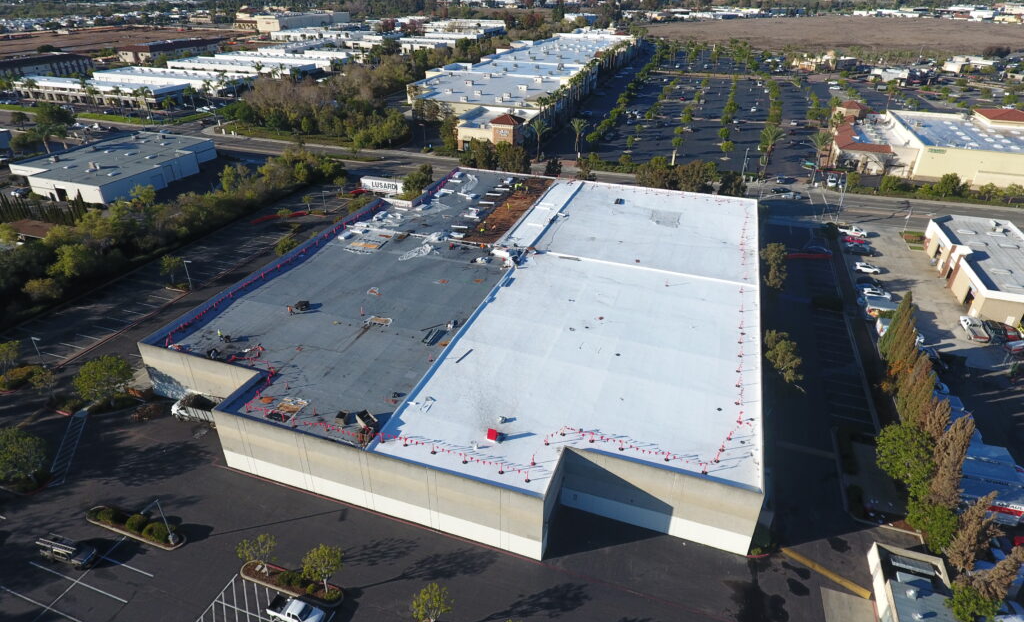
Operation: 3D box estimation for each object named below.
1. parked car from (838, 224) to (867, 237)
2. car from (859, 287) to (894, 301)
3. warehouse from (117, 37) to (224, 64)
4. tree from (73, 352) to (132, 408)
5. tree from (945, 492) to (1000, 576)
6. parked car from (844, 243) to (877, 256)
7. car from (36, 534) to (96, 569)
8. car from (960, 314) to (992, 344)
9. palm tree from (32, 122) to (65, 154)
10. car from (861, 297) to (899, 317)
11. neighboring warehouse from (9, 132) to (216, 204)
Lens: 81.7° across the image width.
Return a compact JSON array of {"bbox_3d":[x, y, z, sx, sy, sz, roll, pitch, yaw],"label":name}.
[{"bbox_3d":[75.220,-17.845,131.154,5.650,1.850,1.980,13,32,22],"label":"parked car"},{"bbox_3d":[64.520,-2.868,104.739,4.500,1.650,1.830,12,32,20],"label":"car"},{"bbox_3d":[-237.783,-184.751,415.675,25.000,8.800,76.000,6,30,10],"label":"warehouse"},{"bbox_3d":[-51.901,9.378,75.474,6.200,6.900,6.200,10,31,17],"label":"tree"},{"bbox_3d":[41.244,20.174,53.016,3.500,10.000,3.500,10,31,17],"label":"tree"},{"bbox_3d":[70.399,-12.366,119.742,4.900,1.600,1.850,10,31,17],"label":"parked car"},{"bbox_3d":[-42.256,22.897,56.442,5.250,1.900,1.900,8,30,14],"label":"car"},{"bbox_3d":[73.884,2.723,94.654,2.030,1.950,6.300,9,31,15],"label":"car"},{"bbox_3d":[-141.522,-51.480,180.709,9.000,10.300,9.000,10,31,17],"label":"palm tree"},{"bbox_3d":[61.223,0.179,98.295,5.700,2.650,2.250,12,31,19],"label":"car"},{"bbox_3d":[-111.223,-42.936,170.257,41.000,5.600,48.000,10,31,17],"label":"neighboring warehouse"}]

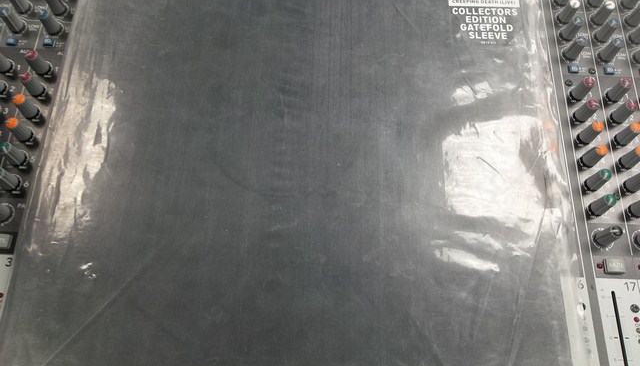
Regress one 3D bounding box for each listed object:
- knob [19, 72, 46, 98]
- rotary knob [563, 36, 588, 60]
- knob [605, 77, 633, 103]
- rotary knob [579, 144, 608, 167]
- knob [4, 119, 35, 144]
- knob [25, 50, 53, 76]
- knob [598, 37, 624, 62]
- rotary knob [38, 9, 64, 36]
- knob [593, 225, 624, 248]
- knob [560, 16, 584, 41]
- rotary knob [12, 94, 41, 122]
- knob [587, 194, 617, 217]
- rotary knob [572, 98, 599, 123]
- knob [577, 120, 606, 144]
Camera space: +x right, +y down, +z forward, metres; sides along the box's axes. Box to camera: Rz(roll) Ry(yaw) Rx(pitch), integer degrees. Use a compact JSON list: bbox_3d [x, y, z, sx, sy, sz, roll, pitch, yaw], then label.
[{"bbox_3d":[-0.191,-0.066,0.329,0.012,0.016,0.012,0,69,-2],"label":"knob"},{"bbox_3d":[0.185,-0.098,0.361,0.011,0.015,0.011,-9,70,-5],"label":"rotary knob"},{"bbox_3d":[0.211,-0.066,0.351,0.011,0.016,0.011,27,71,8],"label":"knob"},{"bbox_3d":[0.179,-0.018,0.324,0.012,0.016,0.012,1,69,-2],"label":"rotary knob"},{"bbox_3d":[-0.196,-0.035,0.324,0.011,0.015,0.011,0,69,-2],"label":"knob"},{"bbox_3d":[-0.194,-0.083,0.342,0.011,0.015,0.011,-21,71,-10],"label":"knob"},{"bbox_3d":[0.211,-0.097,0.361,0.011,0.015,0.011,1,69,-2],"label":"knob"},{"bbox_3d":[-0.189,-0.113,0.347,0.012,0.016,0.012,1,69,-2],"label":"rotary knob"},{"bbox_3d":[0.177,0.031,0.304,0.012,0.016,0.012,-3,69,-3],"label":"knob"},{"bbox_3d":[0.182,-0.112,0.360,0.012,0.016,0.012,1,69,-2],"label":"knob"},{"bbox_3d":[-0.191,-0.051,0.323,0.012,0.016,0.012,7,69,1],"label":"rotary knob"},{"bbox_3d":[0.178,0.013,0.312,0.012,0.016,0.012,1,69,-2],"label":"knob"},{"bbox_3d":[0.183,-0.051,0.343,0.011,0.015,0.011,1,69,-2],"label":"rotary knob"},{"bbox_3d":[0.184,-0.035,0.338,0.011,0.016,0.011,-3,69,-3],"label":"knob"}]

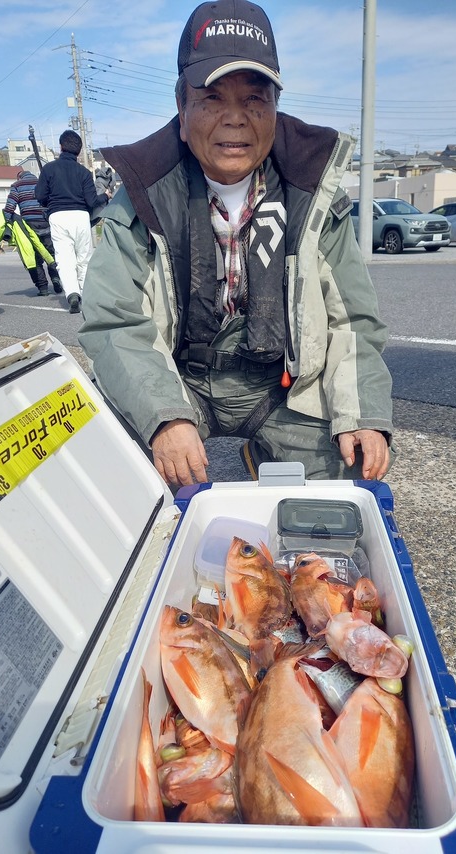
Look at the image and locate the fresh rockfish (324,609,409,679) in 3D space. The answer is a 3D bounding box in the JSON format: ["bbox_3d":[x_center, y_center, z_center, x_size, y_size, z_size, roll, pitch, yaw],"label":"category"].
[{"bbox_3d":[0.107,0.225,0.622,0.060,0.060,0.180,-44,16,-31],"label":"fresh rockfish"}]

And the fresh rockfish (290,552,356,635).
[{"bbox_3d":[0.102,0.213,0.718,0.070,0.050,0.184,21,29,-8],"label":"fresh rockfish"}]

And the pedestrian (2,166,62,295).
[{"bbox_3d":[-2.410,-2.507,7.932,0.620,1.560,0.600,-6,17,-10],"label":"pedestrian"}]

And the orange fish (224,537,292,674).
[{"bbox_3d":[0.024,0.205,0.744,0.075,0.045,0.211,-7,29,-3],"label":"orange fish"}]

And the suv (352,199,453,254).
[{"bbox_3d":[5.070,-6.493,19.945,1.860,1.690,4.600,-12,19,-28],"label":"suv"}]

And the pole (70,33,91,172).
[{"bbox_3d":[-8.538,-16.729,36.611,0.420,11.728,0.420,-3,17,0],"label":"pole"}]

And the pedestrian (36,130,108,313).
[{"bbox_3d":[-1.515,-1.988,6.064,0.650,1.700,0.550,-5,17,-8],"label":"pedestrian"}]

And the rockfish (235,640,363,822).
[{"bbox_3d":[0.063,0.301,0.550,0.090,0.055,0.230,0,40,7],"label":"rockfish"}]

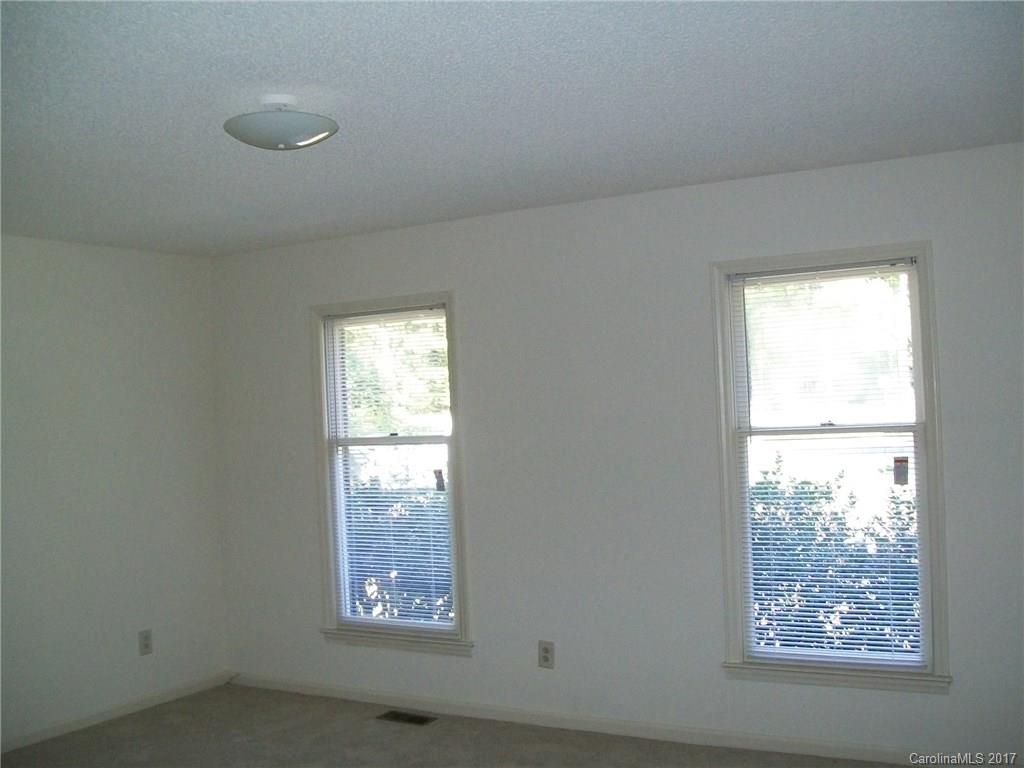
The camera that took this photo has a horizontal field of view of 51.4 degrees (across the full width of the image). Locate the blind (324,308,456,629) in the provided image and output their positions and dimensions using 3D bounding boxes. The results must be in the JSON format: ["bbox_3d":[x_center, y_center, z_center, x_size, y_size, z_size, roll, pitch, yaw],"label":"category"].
[{"bbox_3d":[-0.630,0.430,5.447,0.760,1.630,0.040,-3,-1,30],"label":"blind"}]

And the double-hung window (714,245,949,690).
[{"bbox_3d":[1.278,0.350,4.306,0.940,1.790,0.100,-3,-1,30],"label":"double-hung window"}]

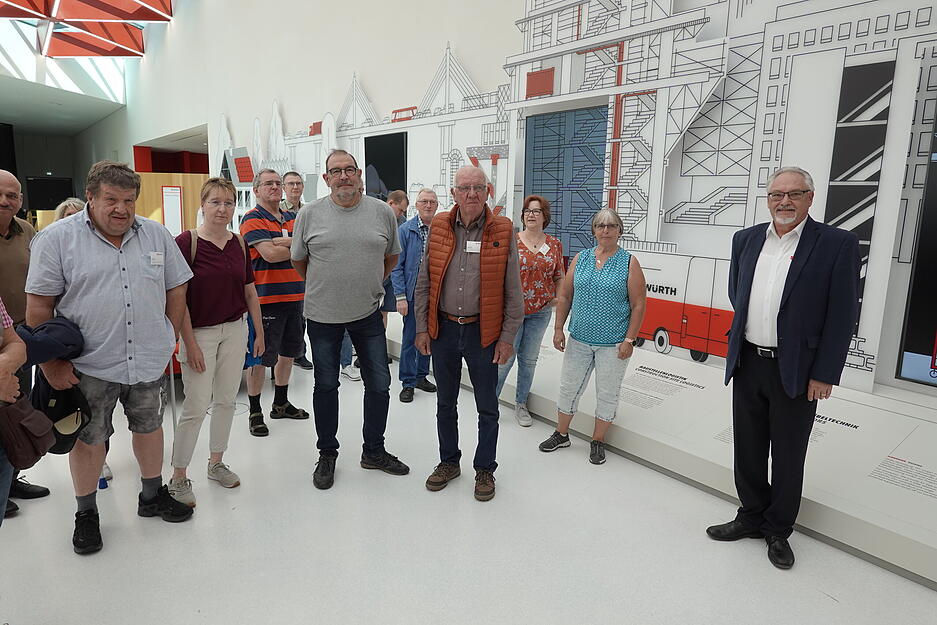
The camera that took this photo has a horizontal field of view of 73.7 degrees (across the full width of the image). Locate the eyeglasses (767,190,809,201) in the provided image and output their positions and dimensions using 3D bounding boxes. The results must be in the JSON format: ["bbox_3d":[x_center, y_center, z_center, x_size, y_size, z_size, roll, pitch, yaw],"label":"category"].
[{"bbox_3d":[1.366,-0.500,2.658,0.145,0.043,0.145,5,10,40],"label":"eyeglasses"}]

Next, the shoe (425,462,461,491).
[{"bbox_3d":[-0.144,0.907,3.546,0.110,0.110,0.299,9,13,35],"label":"shoe"}]

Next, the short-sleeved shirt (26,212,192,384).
[{"bbox_3d":[-1.639,-0.083,2.870,0.660,0.780,0.410,-8,14,-40],"label":"short-sleeved shirt"}]

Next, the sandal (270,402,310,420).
[{"bbox_3d":[-1.321,0.724,4.622,0.290,0.100,0.105,2,11,5],"label":"sandal"}]

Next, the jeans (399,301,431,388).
[{"bbox_3d":[-0.399,0.149,5.131,0.410,0.950,0.340,-3,11,-25],"label":"jeans"}]

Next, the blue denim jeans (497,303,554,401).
[{"bbox_3d":[0.368,0.269,4.620,0.460,0.860,0.380,2,10,5],"label":"blue denim jeans"}]

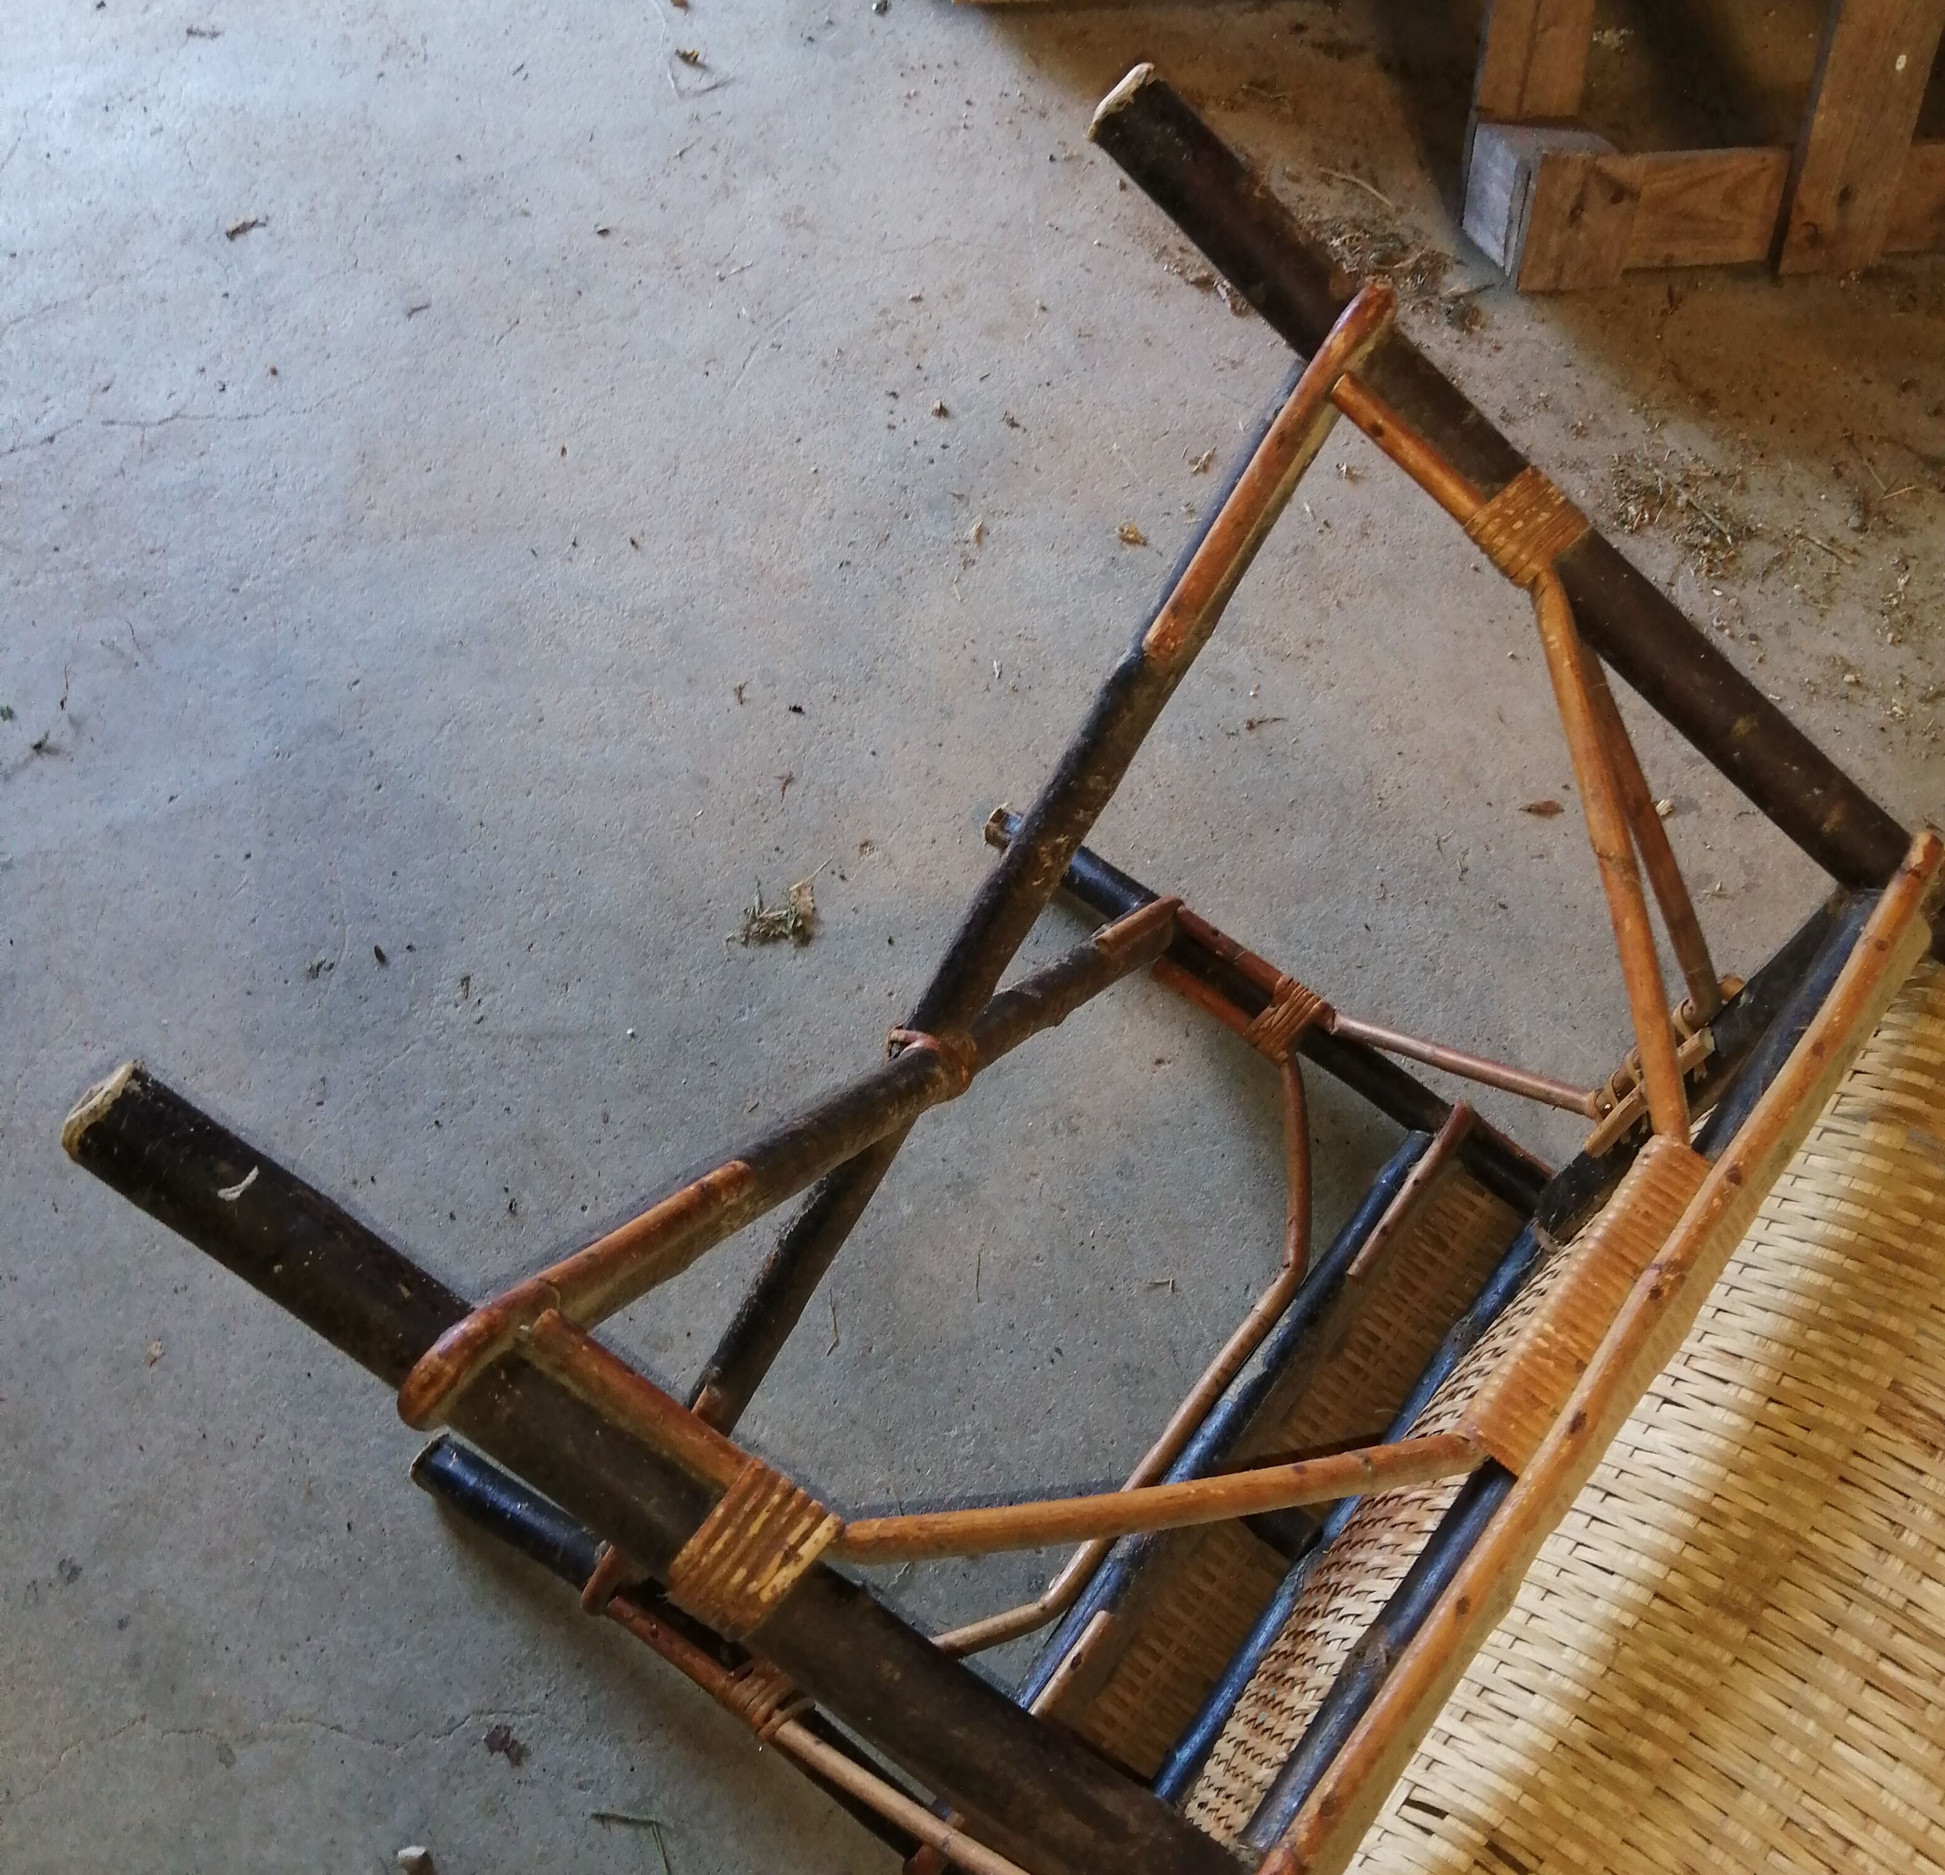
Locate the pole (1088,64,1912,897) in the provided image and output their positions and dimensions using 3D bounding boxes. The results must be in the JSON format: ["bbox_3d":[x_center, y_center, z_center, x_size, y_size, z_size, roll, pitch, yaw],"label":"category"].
[{"bbox_3d":[0.207,-0.174,0.757,0.421,0.036,0.036,45,69,1],"label":"pole"}]

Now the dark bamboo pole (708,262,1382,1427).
[{"bbox_3d":[-0.024,0.066,0.946,0.030,0.784,0.030,43,31,22],"label":"dark bamboo pole"}]

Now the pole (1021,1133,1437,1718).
[{"bbox_3d":[0.137,0.305,1.168,0.024,0.024,0.487,33,68,18],"label":"pole"}]

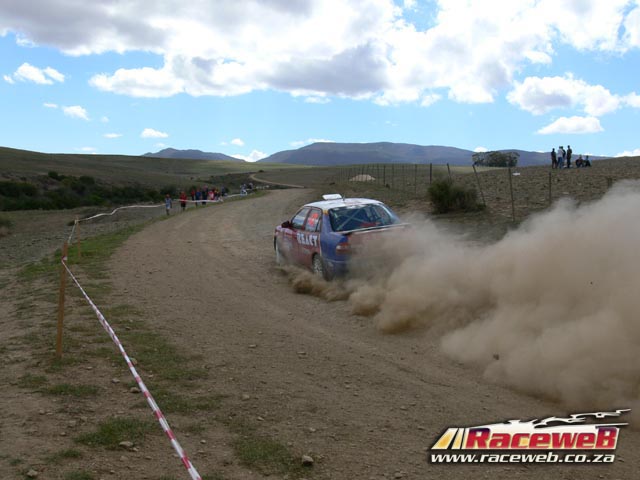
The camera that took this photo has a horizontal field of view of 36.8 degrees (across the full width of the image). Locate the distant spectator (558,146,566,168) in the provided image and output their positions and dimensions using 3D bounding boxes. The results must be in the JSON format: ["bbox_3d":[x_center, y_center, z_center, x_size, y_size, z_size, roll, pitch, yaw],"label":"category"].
[{"bbox_3d":[18.918,-6.436,75.000,0.520,1.720,0.380,2,5,30],"label":"distant spectator"}]

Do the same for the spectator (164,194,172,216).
[{"bbox_3d":[-11.346,-2.584,72.000,0.500,1.650,0.360,-2,5,-21],"label":"spectator"}]

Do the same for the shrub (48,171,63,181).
[{"bbox_3d":[-38.517,-9.393,140.000,2.000,1.450,1.900,-1,5,0],"label":"shrub"}]

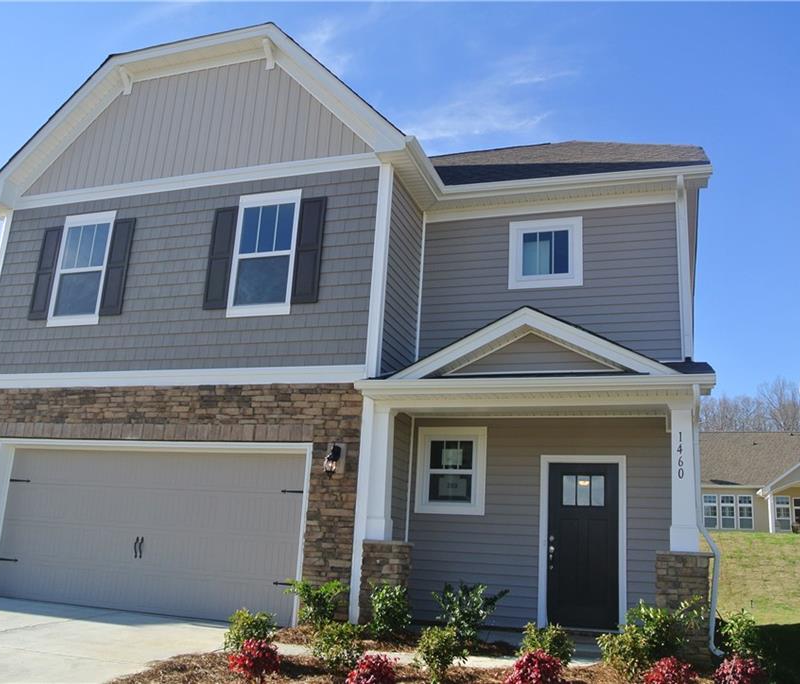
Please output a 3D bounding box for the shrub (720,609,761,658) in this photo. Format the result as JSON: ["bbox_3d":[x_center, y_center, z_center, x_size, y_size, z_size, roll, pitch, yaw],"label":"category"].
[{"bbox_3d":[3.310,2.837,7.471,0.400,0.482,0.400,-2,-15,19],"label":"shrub"}]

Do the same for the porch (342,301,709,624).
[{"bbox_3d":[1.615,1.662,9.293,3.980,3.700,1.980,-2,-15,19],"label":"porch"}]

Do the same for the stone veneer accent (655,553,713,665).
[{"bbox_3d":[2.962,2.744,8.007,0.516,1.057,0.500,-2,-15,19],"label":"stone veneer accent"}]

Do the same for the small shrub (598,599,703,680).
[{"bbox_3d":[2.274,2.694,7.004,0.822,0.682,0.800,-2,-15,19],"label":"small shrub"}]

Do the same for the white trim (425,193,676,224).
[{"bbox_3d":[2.064,-1.907,10.895,3.554,0.178,0.045,-2,-15,19],"label":"white trim"}]

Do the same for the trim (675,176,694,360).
[{"bbox_3d":[3.720,-0.924,10.027,0.140,2.319,0.120,-2,-15,19],"label":"trim"}]

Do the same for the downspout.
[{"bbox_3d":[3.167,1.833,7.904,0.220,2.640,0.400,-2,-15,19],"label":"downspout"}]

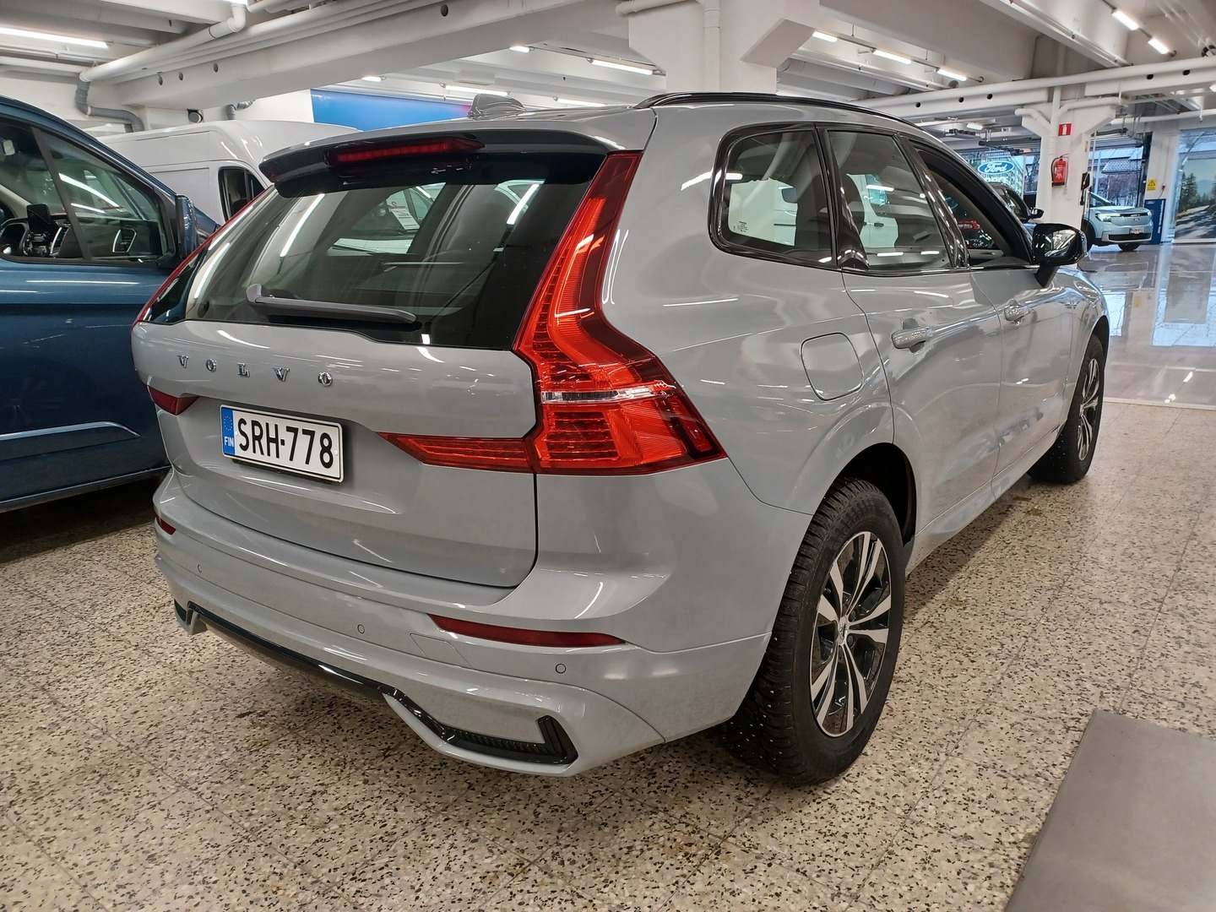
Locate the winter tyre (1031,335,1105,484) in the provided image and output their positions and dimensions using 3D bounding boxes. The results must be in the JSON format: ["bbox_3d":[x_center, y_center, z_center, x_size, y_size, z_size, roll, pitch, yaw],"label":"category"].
[{"bbox_3d":[2.245,-0.240,4.316,0.240,0.735,0.735,9,18,37],"label":"winter tyre"}]

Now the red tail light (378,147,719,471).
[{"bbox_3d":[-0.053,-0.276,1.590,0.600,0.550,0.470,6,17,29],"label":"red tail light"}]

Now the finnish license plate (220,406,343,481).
[{"bbox_3d":[-0.693,-0.029,1.848,0.442,0.118,0.015,9,12,37],"label":"finnish license plate"}]

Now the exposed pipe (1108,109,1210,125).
[{"bbox_3d":[15.047,-9.249,24.034,2.400,0.170,0.170,8,19,37],"label":"exposed pipe"}]

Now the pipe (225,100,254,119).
[{"bbox_3d":[-5.448,-5.176,13.113,0.700,0.320,0.130,8,19,37],"label":"pipe"}]

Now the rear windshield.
[{"bbox_3d":[-0.576,-0.482,1.908,1.280,0.130,0.500,9,59,37],"label":"rear windshield"}]

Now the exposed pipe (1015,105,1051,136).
[{"bbox_3d":[8.067,-6.372,16.699,0.680,0.600,0.180,8,19,37],"label":"exposed pipe"}]

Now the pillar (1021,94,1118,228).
[{"bbox_3d":[8.831,-5.244,17.062,1.500,3.200,0.650,8,19,37],"label":"pillar"}]

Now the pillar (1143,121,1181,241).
[{"bbox_3d":[15.798,-7.768,25.068,0.660,3.300,0.550,8,19,37],"label":"pillar"}]

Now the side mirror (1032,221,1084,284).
[{"bbox_3d":[1.593,-0.718,3.113,0.200,0.215,0.160,9,18,37],"label":"side mirror"}]

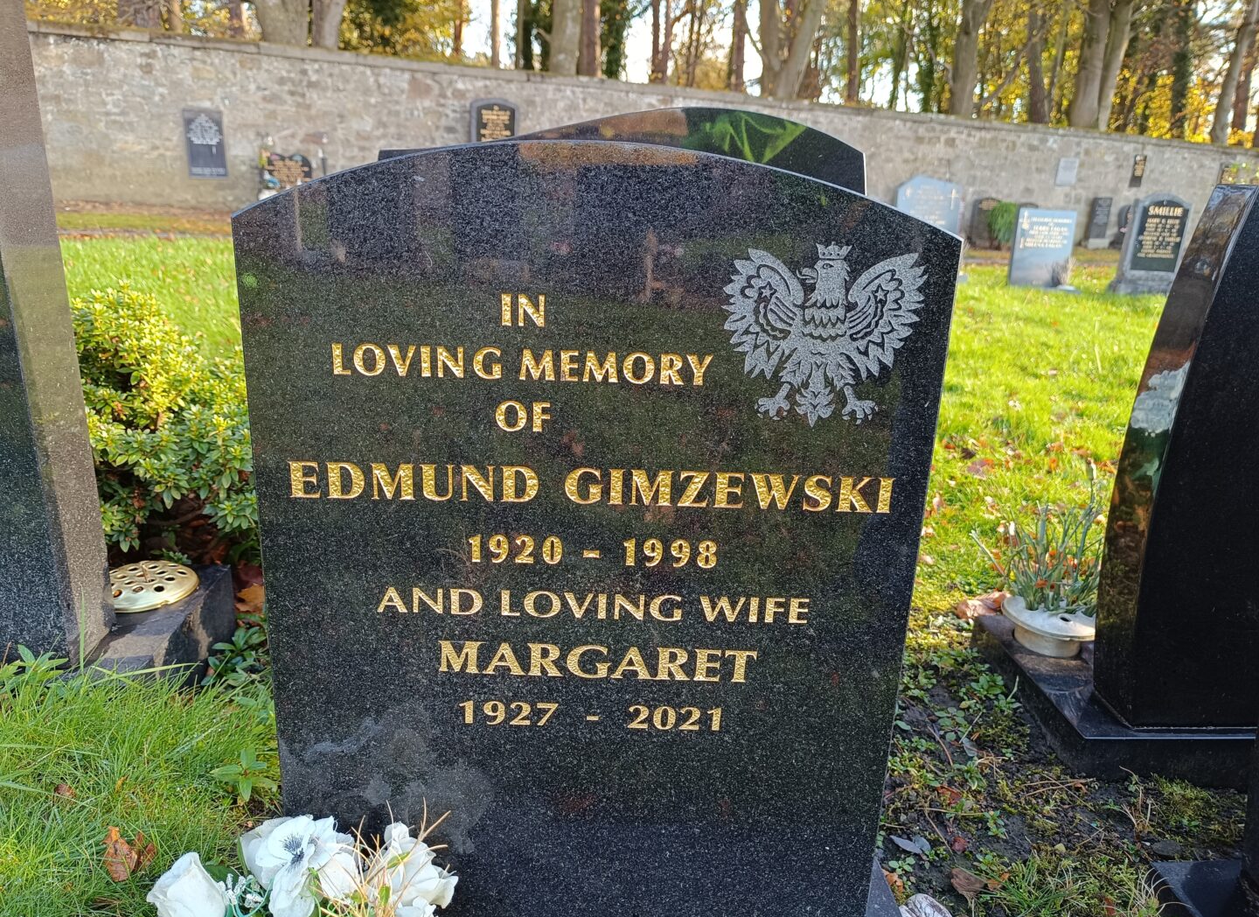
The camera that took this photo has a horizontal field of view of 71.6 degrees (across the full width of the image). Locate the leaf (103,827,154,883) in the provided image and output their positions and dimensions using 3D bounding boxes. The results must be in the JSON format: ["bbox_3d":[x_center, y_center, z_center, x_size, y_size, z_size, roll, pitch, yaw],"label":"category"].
[{"bbox_3d":[-0.550,0.436,0.960,0.058,0.028,0.060,-8,20,-32],"label":"leaf"}]

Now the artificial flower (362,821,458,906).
[{"bbox_3d":[-0.183,0.344,0.739,0.074,0.057,0.057,1,16,-5],"label":"artificial flower"}]

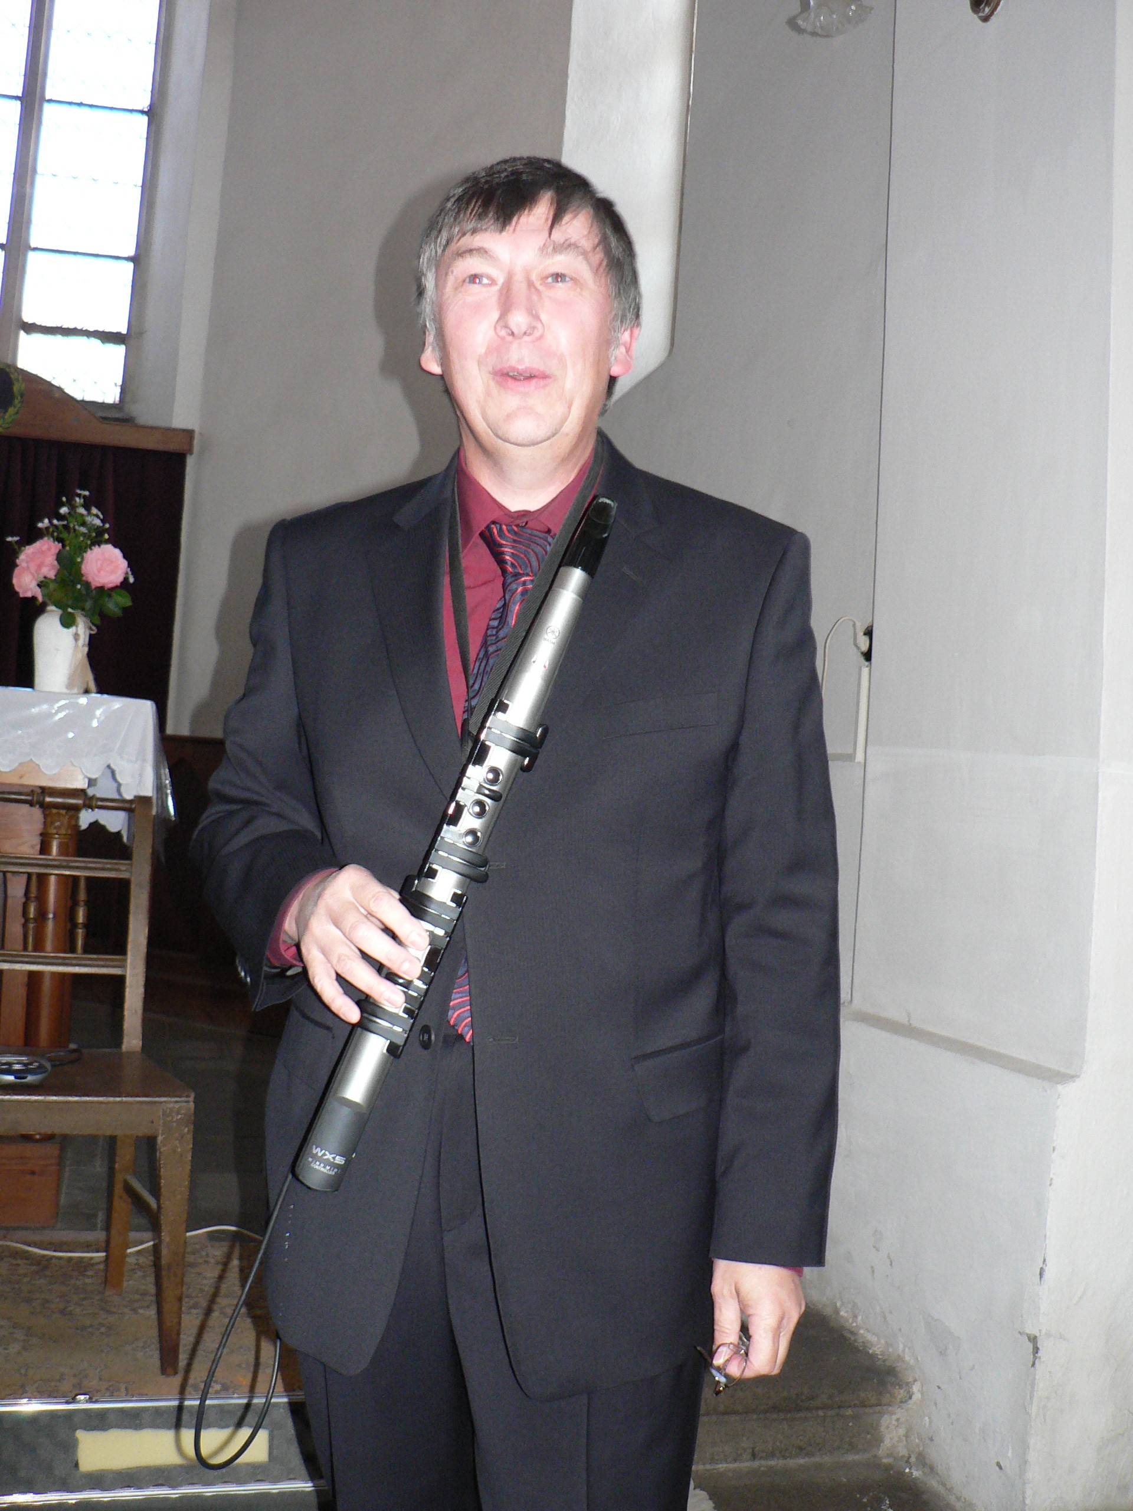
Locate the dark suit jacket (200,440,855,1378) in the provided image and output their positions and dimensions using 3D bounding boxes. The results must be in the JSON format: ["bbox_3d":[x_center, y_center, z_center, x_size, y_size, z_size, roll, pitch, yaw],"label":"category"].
[{"bbox_3d":[-0.045,0.130,1.390,0.570,0.825,0.340,3,-3,10],"label":"dark suit jacket"}]

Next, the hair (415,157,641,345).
[{"bbox_3d":[-0.035,-0.423,1.370,0.192,0.185,0.210,3,-3,5],"label":"hair"}]

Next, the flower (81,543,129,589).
[{"bbox_3d":[-0.970,-0.398,3.300,0.100,0.095,0.085,4,-3,-11],"label":"flower"}]

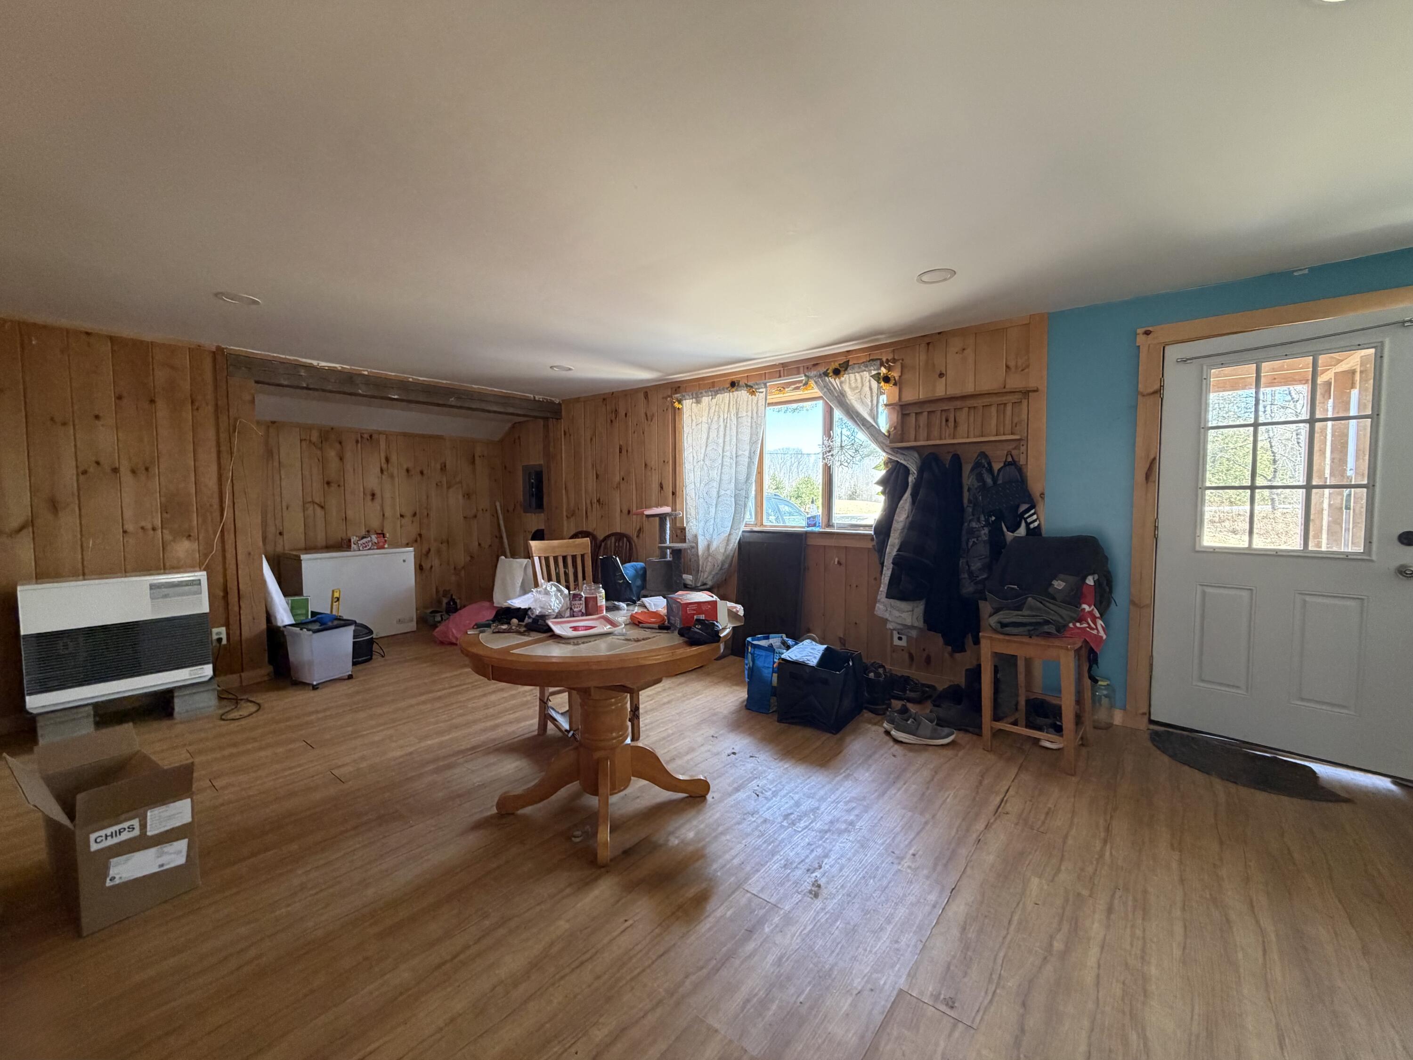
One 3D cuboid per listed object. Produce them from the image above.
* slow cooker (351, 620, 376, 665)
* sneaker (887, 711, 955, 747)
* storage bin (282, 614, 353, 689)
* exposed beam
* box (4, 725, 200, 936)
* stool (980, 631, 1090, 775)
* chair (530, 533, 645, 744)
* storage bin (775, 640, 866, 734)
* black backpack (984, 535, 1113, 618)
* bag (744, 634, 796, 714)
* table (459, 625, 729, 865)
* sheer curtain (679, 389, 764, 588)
[{"bbox_3d":[-2.784,0.875,4.442,0.360,0.280,0.340,1,3,18],"label":"slow cooker"},{"bbox_3d":[1.132,1.024,2.979,0.322,0.141,0.116,0,3,3],"label":"sneaker"},{"bbox_3d":[-2.648,0.849,3.934,0.315,0.395,0.290,1,3,24],"label":"storage bin"},{"bbox_3d":[-2.525,-1.234,5.158,0.151,0.166,2.834,2,4,38],"label":"exposed beam"},{"bbox_3d":[-1.980,0.944,1.872,0.650,0.420,0.330,2,4,34],"label":"box"},{"bbox_3d":[1.657,0.809,2.862,0.397,0.579,0.422,3,4,43],"label":"stool"},{"bbox_3d":[-0.646,0.583,3.036,0.432,1.030,0.502,-3,4,-39],"label":"chair"},{"bbox_3d":[0.665,0.900,3.307,0.342,0.358,0.442,2,4,35],"label":"storage bin"},{"bbox_3d":[1.749,0.253,2.927,0.480,0.440,0.350,2,4,40],"label":"black backpack"},{"bbox_3d":[0.405,0.869,3.509,0.186,0.400,0.382,2,4,31],"label":"bag"},{"bbox_3d":[-0.409,0.744,2.296,1.060,0.750,1.060,0,3,0],"label":"table"},{"bbox_3d":[0.140,-0.325,4.746,0.880,1.660,0.140,2,4,39],"label":"sheer curtain"}]

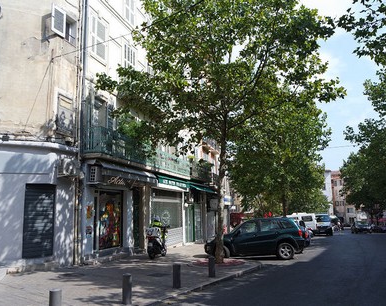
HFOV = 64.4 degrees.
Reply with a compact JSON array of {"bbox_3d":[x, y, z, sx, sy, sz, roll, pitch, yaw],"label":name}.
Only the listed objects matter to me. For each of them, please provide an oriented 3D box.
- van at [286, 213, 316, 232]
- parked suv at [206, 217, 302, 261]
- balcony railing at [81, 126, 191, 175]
[{"bbox_3d":[10.014,7.149,31.303,4.600,2.100,1.900,-6,-11,20],"label":"van"},{"bbox_3d":[2.844,3.810,13.955,4.200,1.680,1.750,-6,-11,20],"label":"parked suv"},{"bbox_3d":[-2.040,0.281,14.683,0.750,0.970,8.475,-6,-11,20],"label":"balcony railing"}]

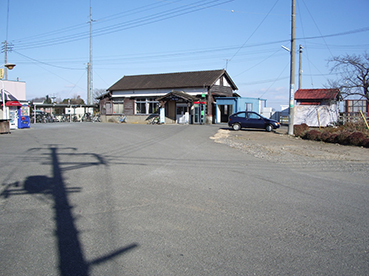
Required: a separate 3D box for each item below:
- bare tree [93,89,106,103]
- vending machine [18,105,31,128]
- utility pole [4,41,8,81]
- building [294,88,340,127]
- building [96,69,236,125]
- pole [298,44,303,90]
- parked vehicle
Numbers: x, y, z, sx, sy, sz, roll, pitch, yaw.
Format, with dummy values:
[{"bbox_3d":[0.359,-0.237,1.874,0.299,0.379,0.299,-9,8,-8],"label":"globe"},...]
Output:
[{"bbox_3d":[-14.697,-5.950,64.738,4.200,5.300,4.200,0,4,0],"label":"bare tree"},{"bbox_3d":[-12.833,-1.637,29.861,0.620,1.830,0.840,4,6,41],"label":"vending machine"},{"bbox_3d":[-21.800,-6.945,45.613,0.280,10.100,0.280,0,4,0],"label":"utility pole"},{"bbox_3d":[12.585,-2.817,35.188,3.800,3.400,2.700,2,5,30],"label":"building"},{"bbox_3d":[-2.385,-4.982,46.520,16.200,6.050,9.400,3,5,32],"label":"building"},{"bbox_3d":[12.293,-5.756,39.684,0.280,8.600,0.280,0,4,0],"label":"pole"},{"bbox_3d":[5.184,-1.241,27.483,3.820,1.390,1.660,2,5,23],"label":"parked vehicle"}]

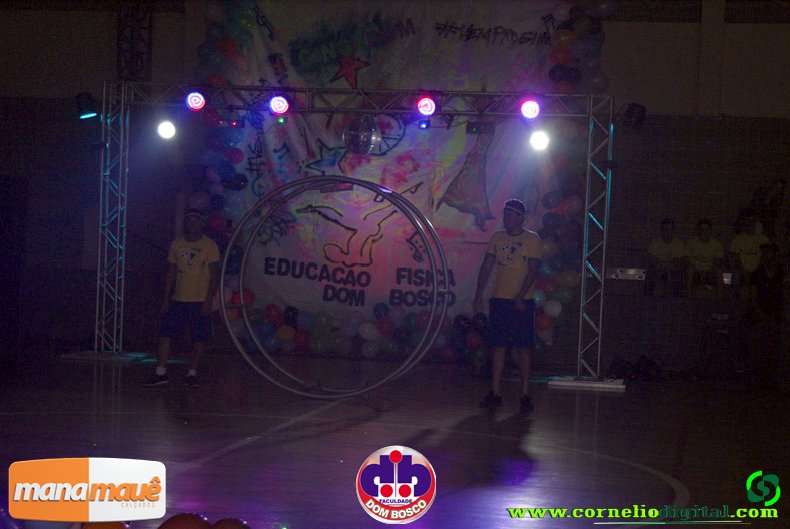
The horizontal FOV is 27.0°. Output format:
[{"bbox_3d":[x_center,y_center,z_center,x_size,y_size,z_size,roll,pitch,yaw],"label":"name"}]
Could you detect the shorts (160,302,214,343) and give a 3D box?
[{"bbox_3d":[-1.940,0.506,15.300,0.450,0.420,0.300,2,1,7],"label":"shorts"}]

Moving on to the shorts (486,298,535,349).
[{"bbox_3d":[1.018,0.502,14.400,0.400,0.470,0.300,2,1,14],"label":"shorts"}]

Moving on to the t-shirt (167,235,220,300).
[{"bbox_3d":[-1.861,0.037,15.300,0.470,0.630,0.280,2,1,7],"label":"t-shirt"}]

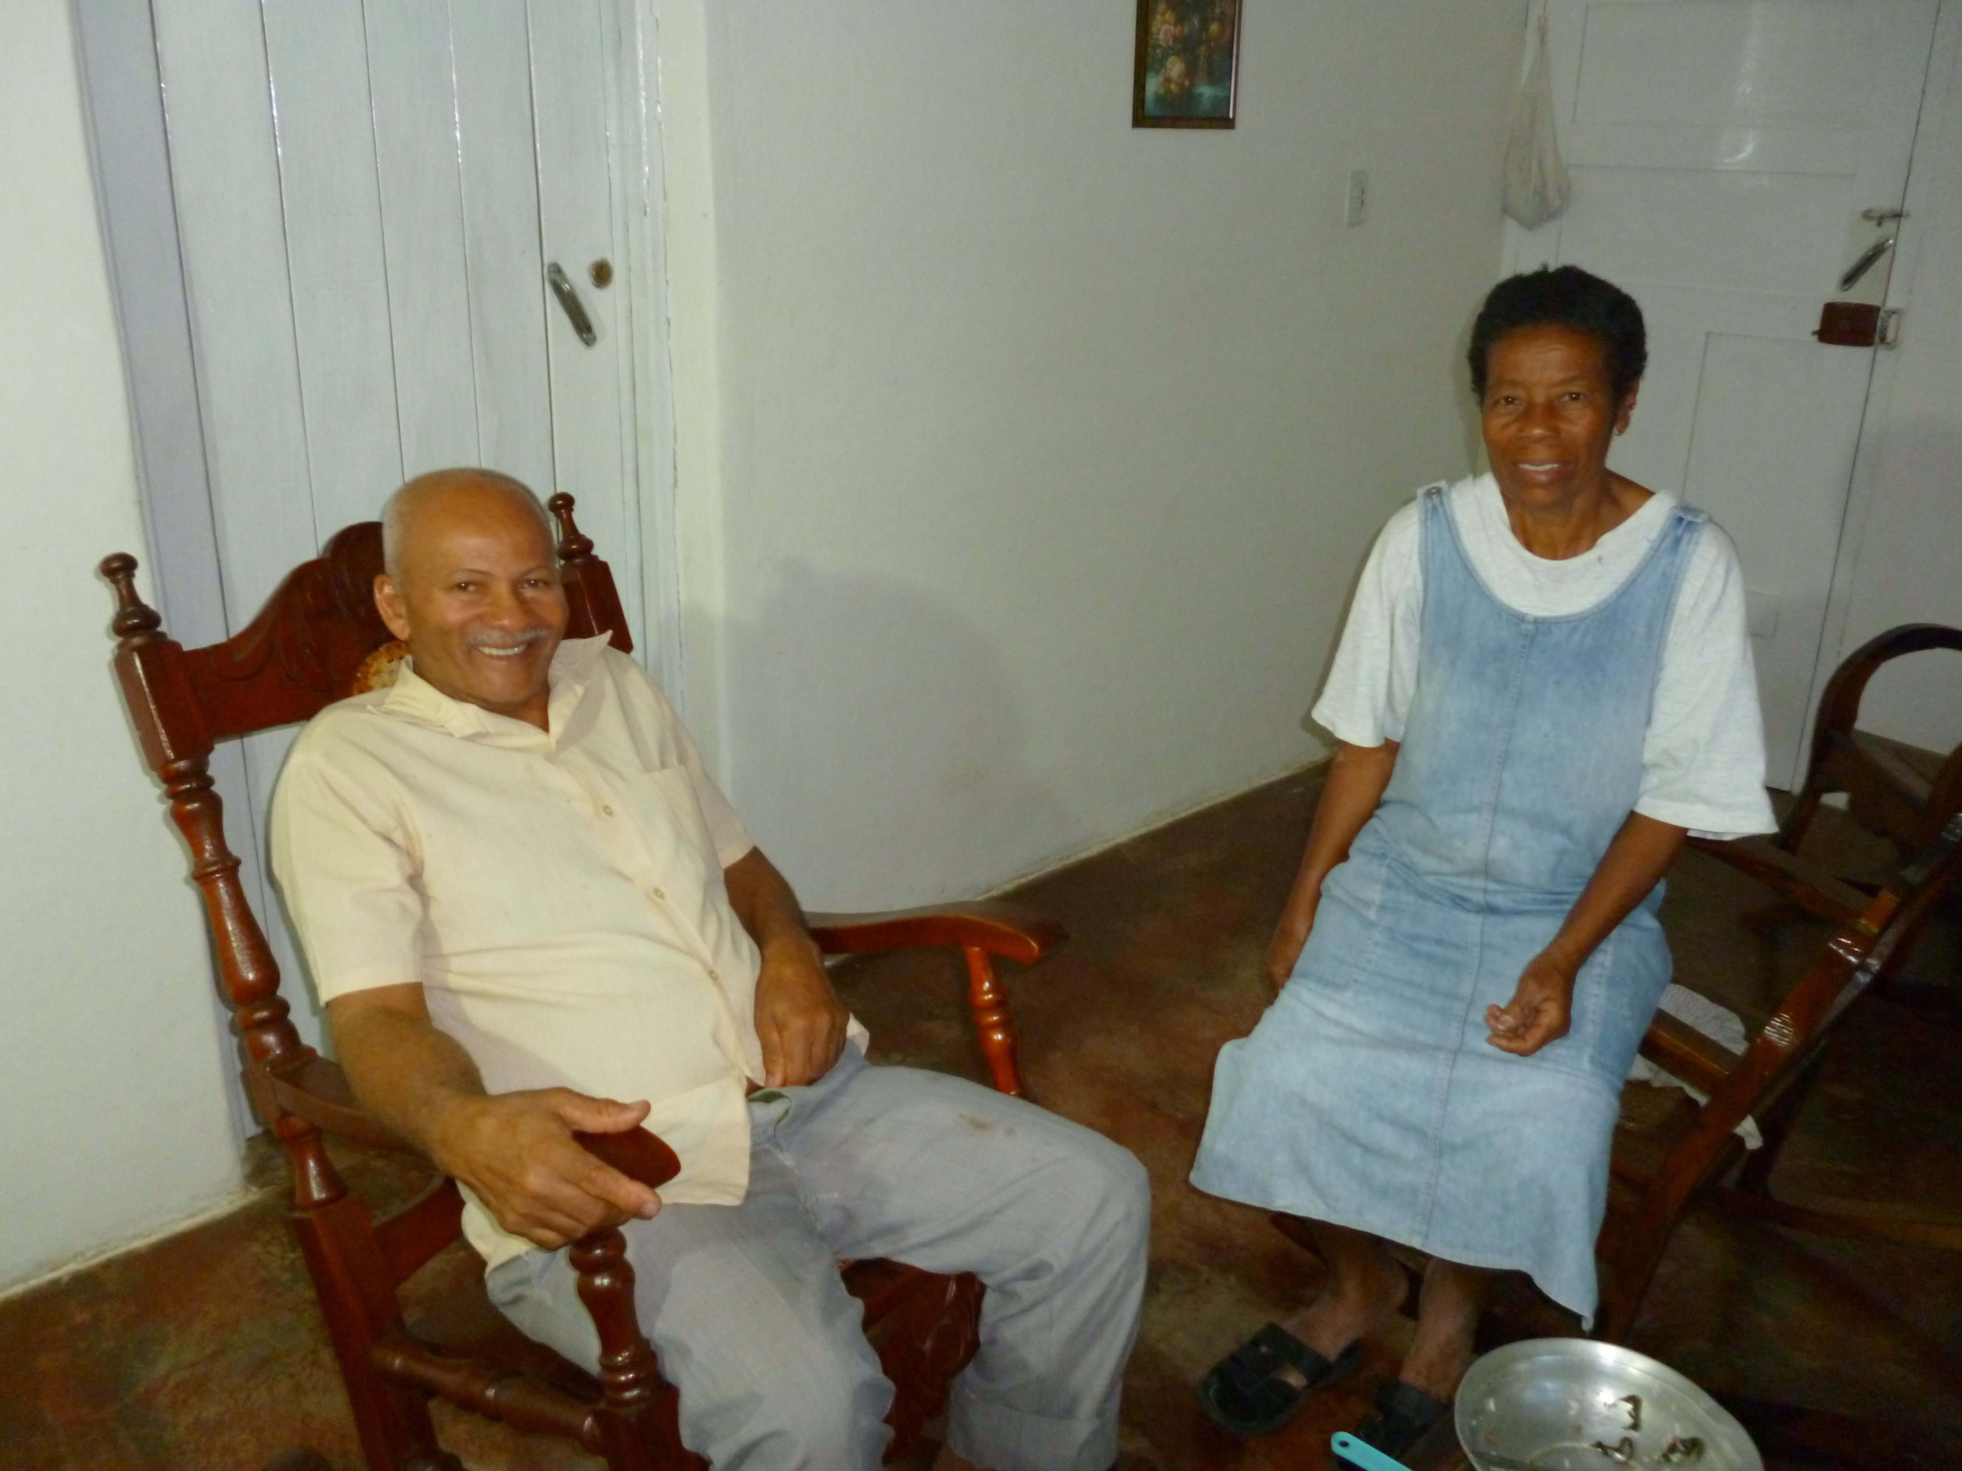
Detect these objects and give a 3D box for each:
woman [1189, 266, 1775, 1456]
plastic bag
[{"bbox_3d":[0.539,0.139,1.622,0.480,1.200,0.650,11,20,29],"label":"woman"},{"bbox_3d":[1.343,-1.485,3.829,0.150,0.490,0.110,17,23,41],"label":"plastic bag"}]

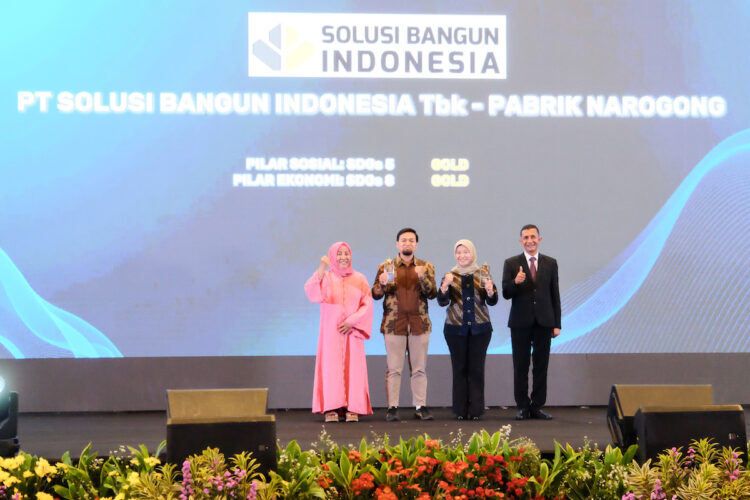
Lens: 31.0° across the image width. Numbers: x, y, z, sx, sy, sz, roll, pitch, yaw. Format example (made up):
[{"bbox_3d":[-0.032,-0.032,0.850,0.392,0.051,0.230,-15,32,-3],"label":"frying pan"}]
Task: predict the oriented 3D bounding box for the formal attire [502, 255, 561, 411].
[{"bbox_3d":[1.364,0.721,11.914,0.520,1.400,0.330,0,-1,2],"label":"formal attire"}]

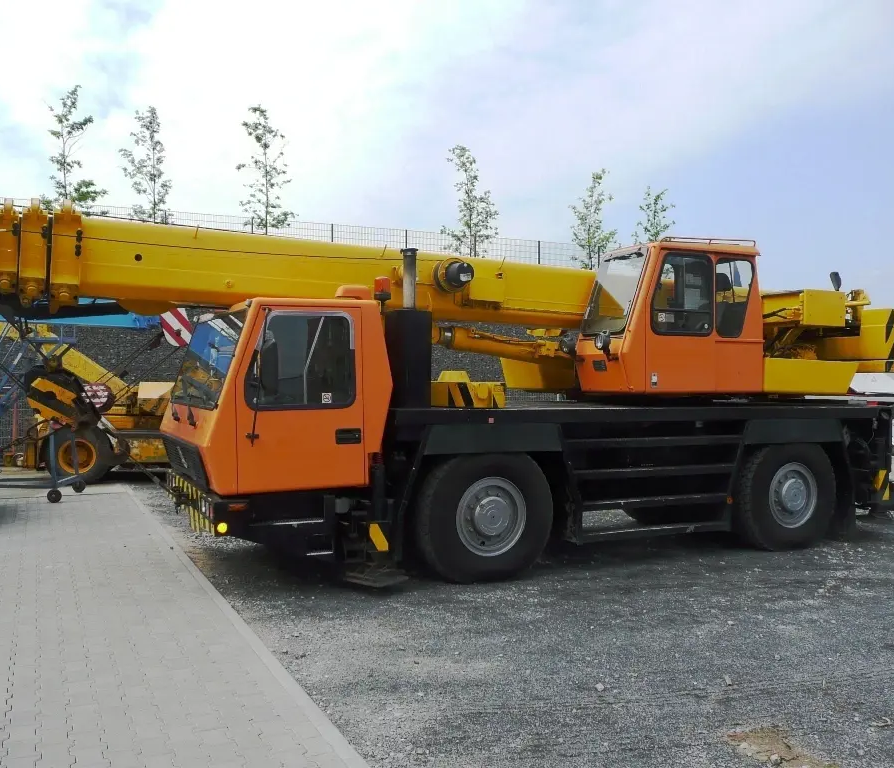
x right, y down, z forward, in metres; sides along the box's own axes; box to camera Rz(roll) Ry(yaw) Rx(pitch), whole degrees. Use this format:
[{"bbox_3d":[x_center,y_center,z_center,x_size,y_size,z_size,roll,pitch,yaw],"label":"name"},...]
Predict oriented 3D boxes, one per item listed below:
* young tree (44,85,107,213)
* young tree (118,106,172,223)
[{"bbox_3d":[-11.082,-6.190,24.577,1.899,5.392,1.899,0,0,-24],"label":"young tree"},{"bbox_3d":[-9.272,-5.992,25.388,1.655,5.027,1.655,0,0,-20],"label":"young tree"}]

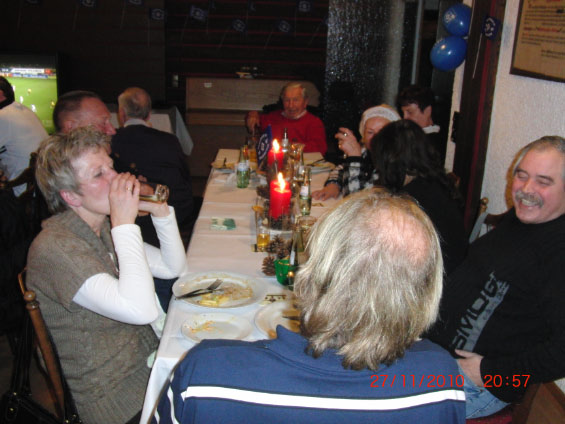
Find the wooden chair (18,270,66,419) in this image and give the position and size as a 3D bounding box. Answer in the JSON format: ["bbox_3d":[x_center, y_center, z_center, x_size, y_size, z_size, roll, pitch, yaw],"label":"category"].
[{"bbox_3d":[-0.385,0.521,1.667,0.530,0.930,0.440,-1,16,-12],"label":"wooden chair"}]

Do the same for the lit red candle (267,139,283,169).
[{"bbox_3d":[-0.042,-0.297,3.150,0.080,0.175,0.080,2,16,0],"label":"lit red candle"}]

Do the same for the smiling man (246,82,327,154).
[{"bbox_3d":[0.042,-0.297,4.173,0.580,1.200,0.740,3,16,3],"label":"smiling man"}]

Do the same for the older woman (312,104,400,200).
[{"bbox_3d":[0.459,0.044,3.049,0.720,1.180,0.550,0,16,-7],"label":"older woman"}]

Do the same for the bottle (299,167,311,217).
[{"bbox_3d":[0.097,-0.090,2.521,0.054,0.205,0.054,2,16,0],"label":"bottle"}]

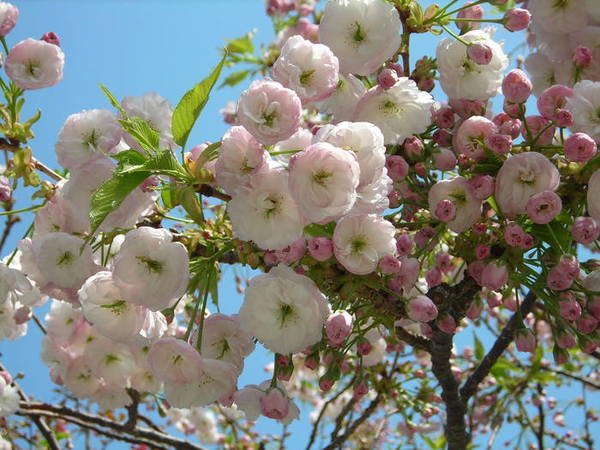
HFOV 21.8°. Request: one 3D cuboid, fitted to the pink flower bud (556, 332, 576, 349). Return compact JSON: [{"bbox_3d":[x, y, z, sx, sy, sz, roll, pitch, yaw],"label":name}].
[{"bbox_3d":[0.186,0.081,1.090,0.013,0.014,0.013,1,-66,-13],"label":"pink flower bud"}]

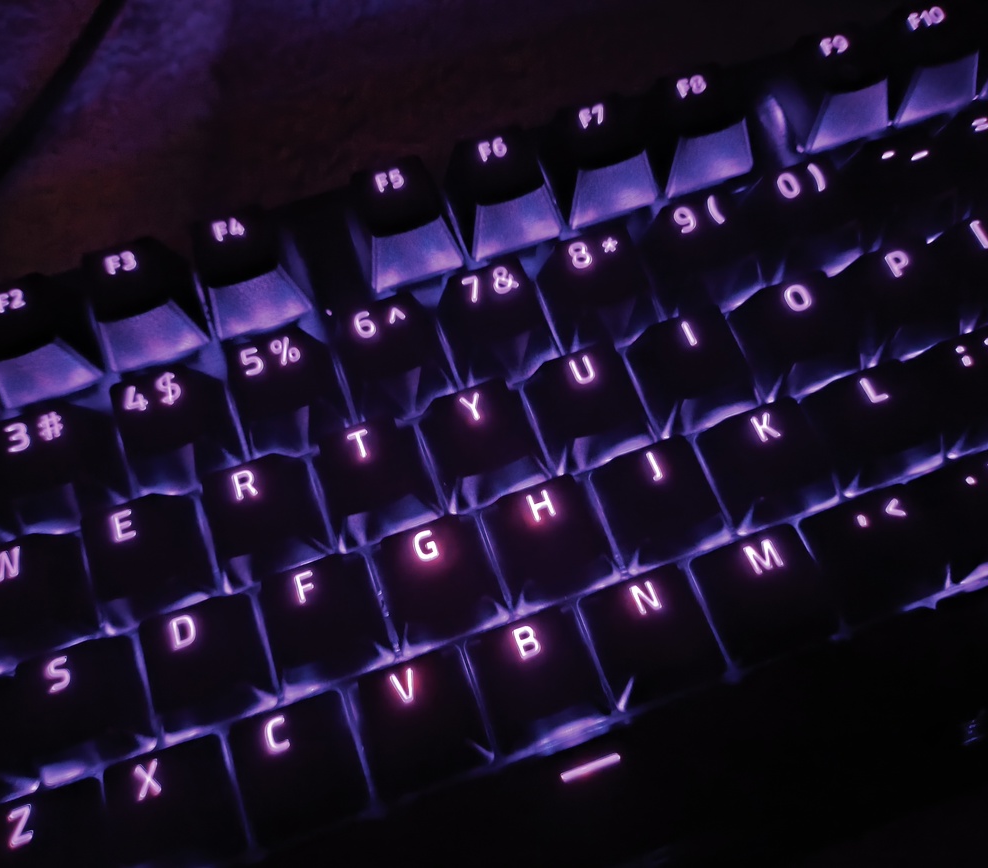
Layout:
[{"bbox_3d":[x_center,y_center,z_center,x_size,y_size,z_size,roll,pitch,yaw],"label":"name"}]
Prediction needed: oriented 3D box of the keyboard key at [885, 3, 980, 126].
[{"bbox_3d":[0.082,-0.072,0.159,0.018,0.011,0.018,-19,72,-5],"label":"keyboard key"}]

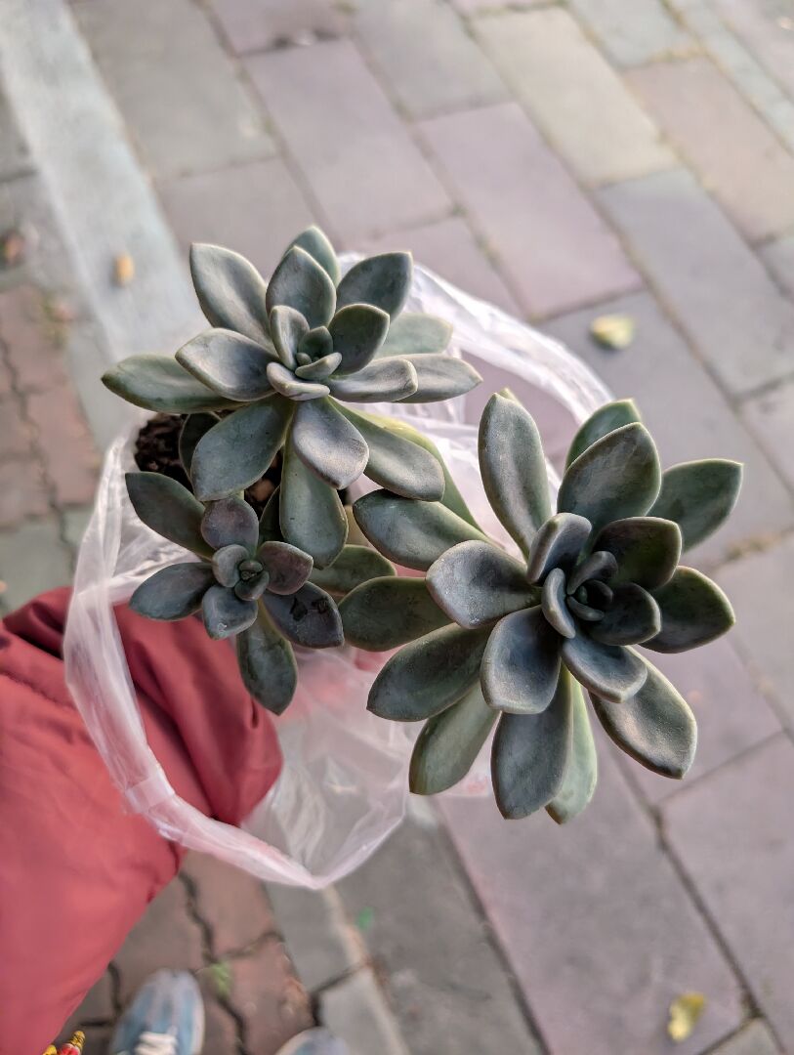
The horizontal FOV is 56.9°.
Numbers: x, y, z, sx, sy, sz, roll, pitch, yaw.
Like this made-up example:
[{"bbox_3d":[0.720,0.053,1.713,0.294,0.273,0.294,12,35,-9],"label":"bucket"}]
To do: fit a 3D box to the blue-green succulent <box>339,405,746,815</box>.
[{"bbox_3d":[0.060,0.025,0.290,0.169,0.088,0.169,0,68,-19],"label":"blue-green succulent"}]

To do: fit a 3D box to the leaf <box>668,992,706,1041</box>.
[{"bbox_3d":[0.389,0.655,0.988,0.066,0.014,0.038,-40,79,-22],"label":"leaf"}]

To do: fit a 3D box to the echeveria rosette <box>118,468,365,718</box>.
[{"bbox_3d":[-0.061,0.025,0.305,0.102,0.060,0.102,0,68,-10],"label":"echeveria rosette"}]

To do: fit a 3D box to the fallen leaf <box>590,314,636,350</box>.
[{"bbox_3d":[0.424,-0.384,1.430,0.084,0.018,0.060,-3,68,-11],"label":"fallen leaf"}]

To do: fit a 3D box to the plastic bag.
[{"bbox_3d":[-0.020,0.025,0.385,0.280,0.190,0.290,0,68,-10],"label":"plastic bag"}]

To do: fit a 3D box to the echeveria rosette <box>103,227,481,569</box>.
[{"bbox_3d":[-0.039,-0.055,0.295,0.148,0.085,0.148,0,68,-10],"label":"echeveria rosette"}]

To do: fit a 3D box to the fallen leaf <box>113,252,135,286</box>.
[{"bbox_3d":[-0.487,-0.463,1.308,0.027,0.012,0.055,-4,68,-11],"label":"fallen leaf"}]

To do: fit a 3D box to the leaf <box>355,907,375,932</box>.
[{"bbox_3d":[-0.042,0.519,0.972,0.018,0.008,0.028,22,66,0],"label":"leaf"}]

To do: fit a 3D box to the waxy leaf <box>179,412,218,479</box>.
[{"bbox_3d":[-0.086,-0.035,0.320,0.022,0.016,0.034,13,66,-4],"label":"waxy leaf"}]

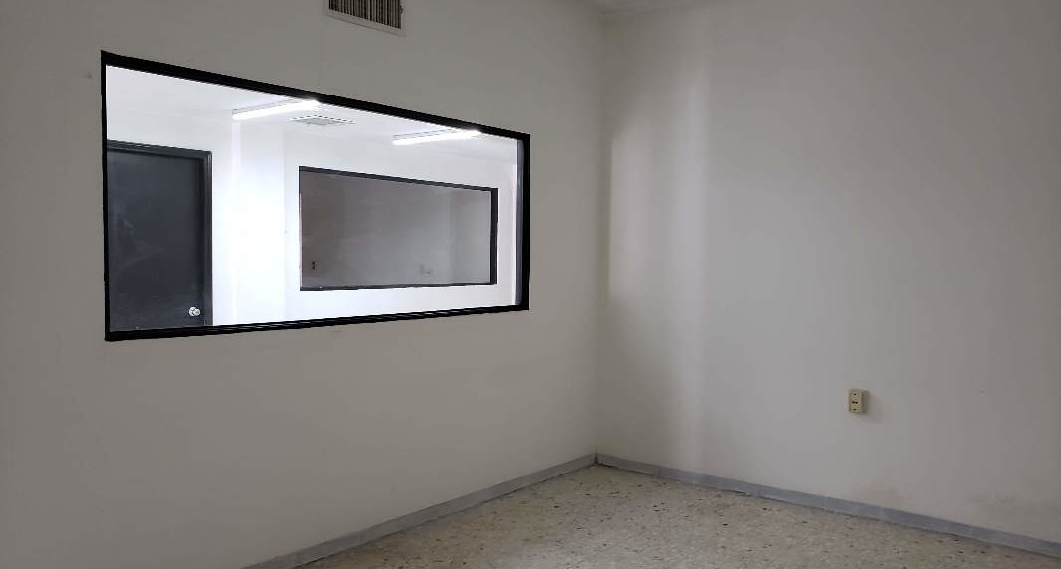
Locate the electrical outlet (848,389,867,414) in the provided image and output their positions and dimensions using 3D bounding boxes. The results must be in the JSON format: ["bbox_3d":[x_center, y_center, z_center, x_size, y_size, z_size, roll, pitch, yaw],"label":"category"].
[{"bbox_3d":[1.727,0.611,4.206,0.067,0.124,0.065,2,3,39],"label":"electrical outlet"}]

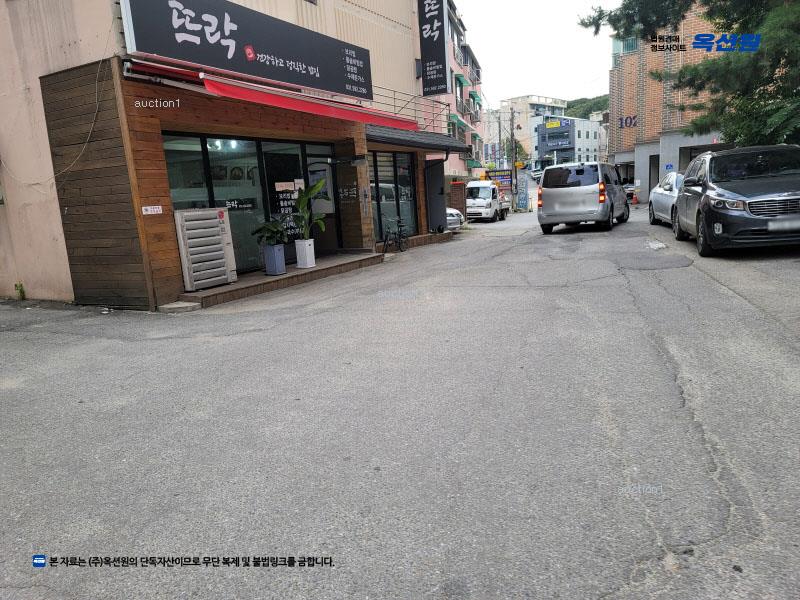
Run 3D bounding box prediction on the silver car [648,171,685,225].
[{"bbox_3d":[8.150,-2.770,15.600,1.840,1.460,4.800,-1,12,13],"label":"silver car"}]

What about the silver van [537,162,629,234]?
[{"bbox_3d":[5.810,-3.200,17.900,1.920,1.930,5.130,2,13,28],"label":"silver van"}]

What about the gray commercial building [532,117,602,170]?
[{"bbox_3d":[25.171,-23.365,88.131,7.500,7.826,8.500,-13,15,-39],"label":"gray commercial building"}]

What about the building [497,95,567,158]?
[{"bbox_3d":[28.417,-35.839,125.008,8.500,13.733,17.000,6,15,39],"label":"building"}]

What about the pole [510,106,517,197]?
[{"bbox_3d":[6.877,-8.481,35.112,0.330,6.216,0.330,2,13,27],"label":"pole"}]

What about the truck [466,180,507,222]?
[{"bbox_3d":[4.350,-4.950,29.400,1.740,2.000,5.100,0,12,20],"label":"truck"}]

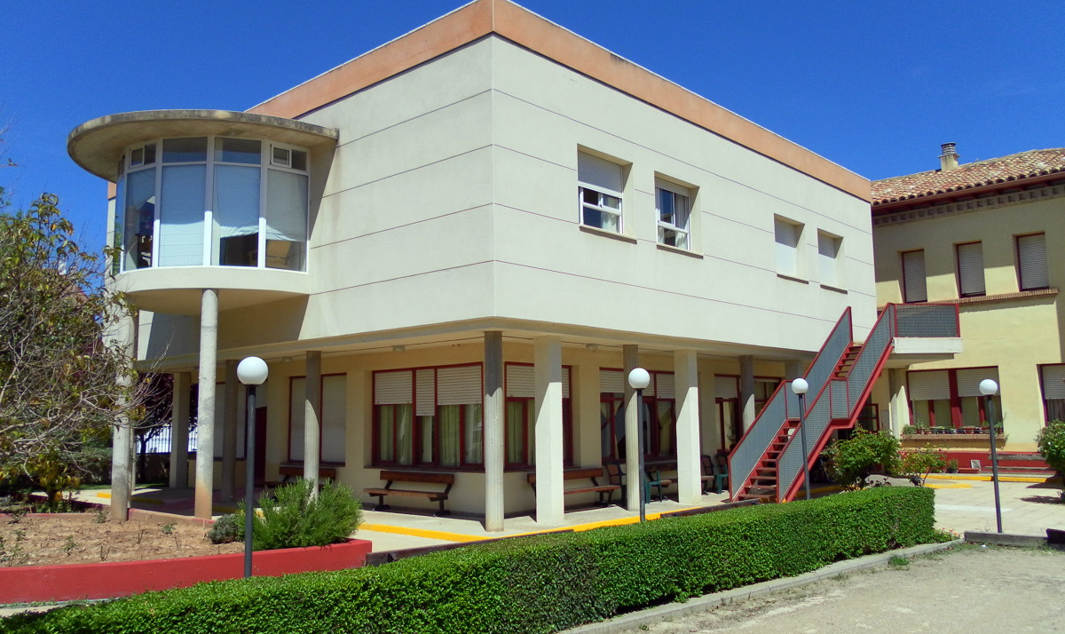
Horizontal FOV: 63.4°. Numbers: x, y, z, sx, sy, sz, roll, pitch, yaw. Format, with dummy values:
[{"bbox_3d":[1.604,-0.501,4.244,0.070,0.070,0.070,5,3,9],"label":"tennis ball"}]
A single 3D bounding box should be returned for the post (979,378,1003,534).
[{"bbox_3d":[7.529,2.261,14.044,0.270,2.490,0.270,-4,-8,28],"label":"post"}]

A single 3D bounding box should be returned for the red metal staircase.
[{"bbox_3d":[7.384,1.734,19.682,2.364,4.558,7.717,-7,-9,42],"label":"red metal staircase"}]

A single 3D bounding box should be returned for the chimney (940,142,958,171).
[{"bbox_3d":[14.667,-5.617,30.288,0.572,1.039,0.572,-7,-9,42],"label":"chimney"}]

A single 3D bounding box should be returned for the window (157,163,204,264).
[{"bbox_3d":[-6.691,-1.930,16.542,0.930,1.990,0.120,-2,-7,8],"label":"window"}]

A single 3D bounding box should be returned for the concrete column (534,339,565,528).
[{"bbox_3d":[0.278,1.869,14.408,0.325,3.081,0.325,-7,-9,42],"label":"concrete column"}]

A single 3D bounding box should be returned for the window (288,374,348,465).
[{"bbox_3d":[-4.989,2.384,20.013,2.480,2.060,0.140,-7,-9,42],"label":"window"}]

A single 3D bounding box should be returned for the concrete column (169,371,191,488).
[{"bbox_3d":[-9.817,3.153,24.000,0.350,3.220,0.350,-7,-9,42],"label":"concrete column"}]

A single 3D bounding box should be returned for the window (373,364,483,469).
[{"bbox_3d":[-2.222,2.053,17.671,3.392,2.046,0.127,-7,-9,42],"label":"window"}]

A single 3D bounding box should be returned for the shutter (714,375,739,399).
[{"bbox_3d":[4.745,1.744,21.221,0.080,0.520,1.170,-7,-9,42],"label":"shutter"}]

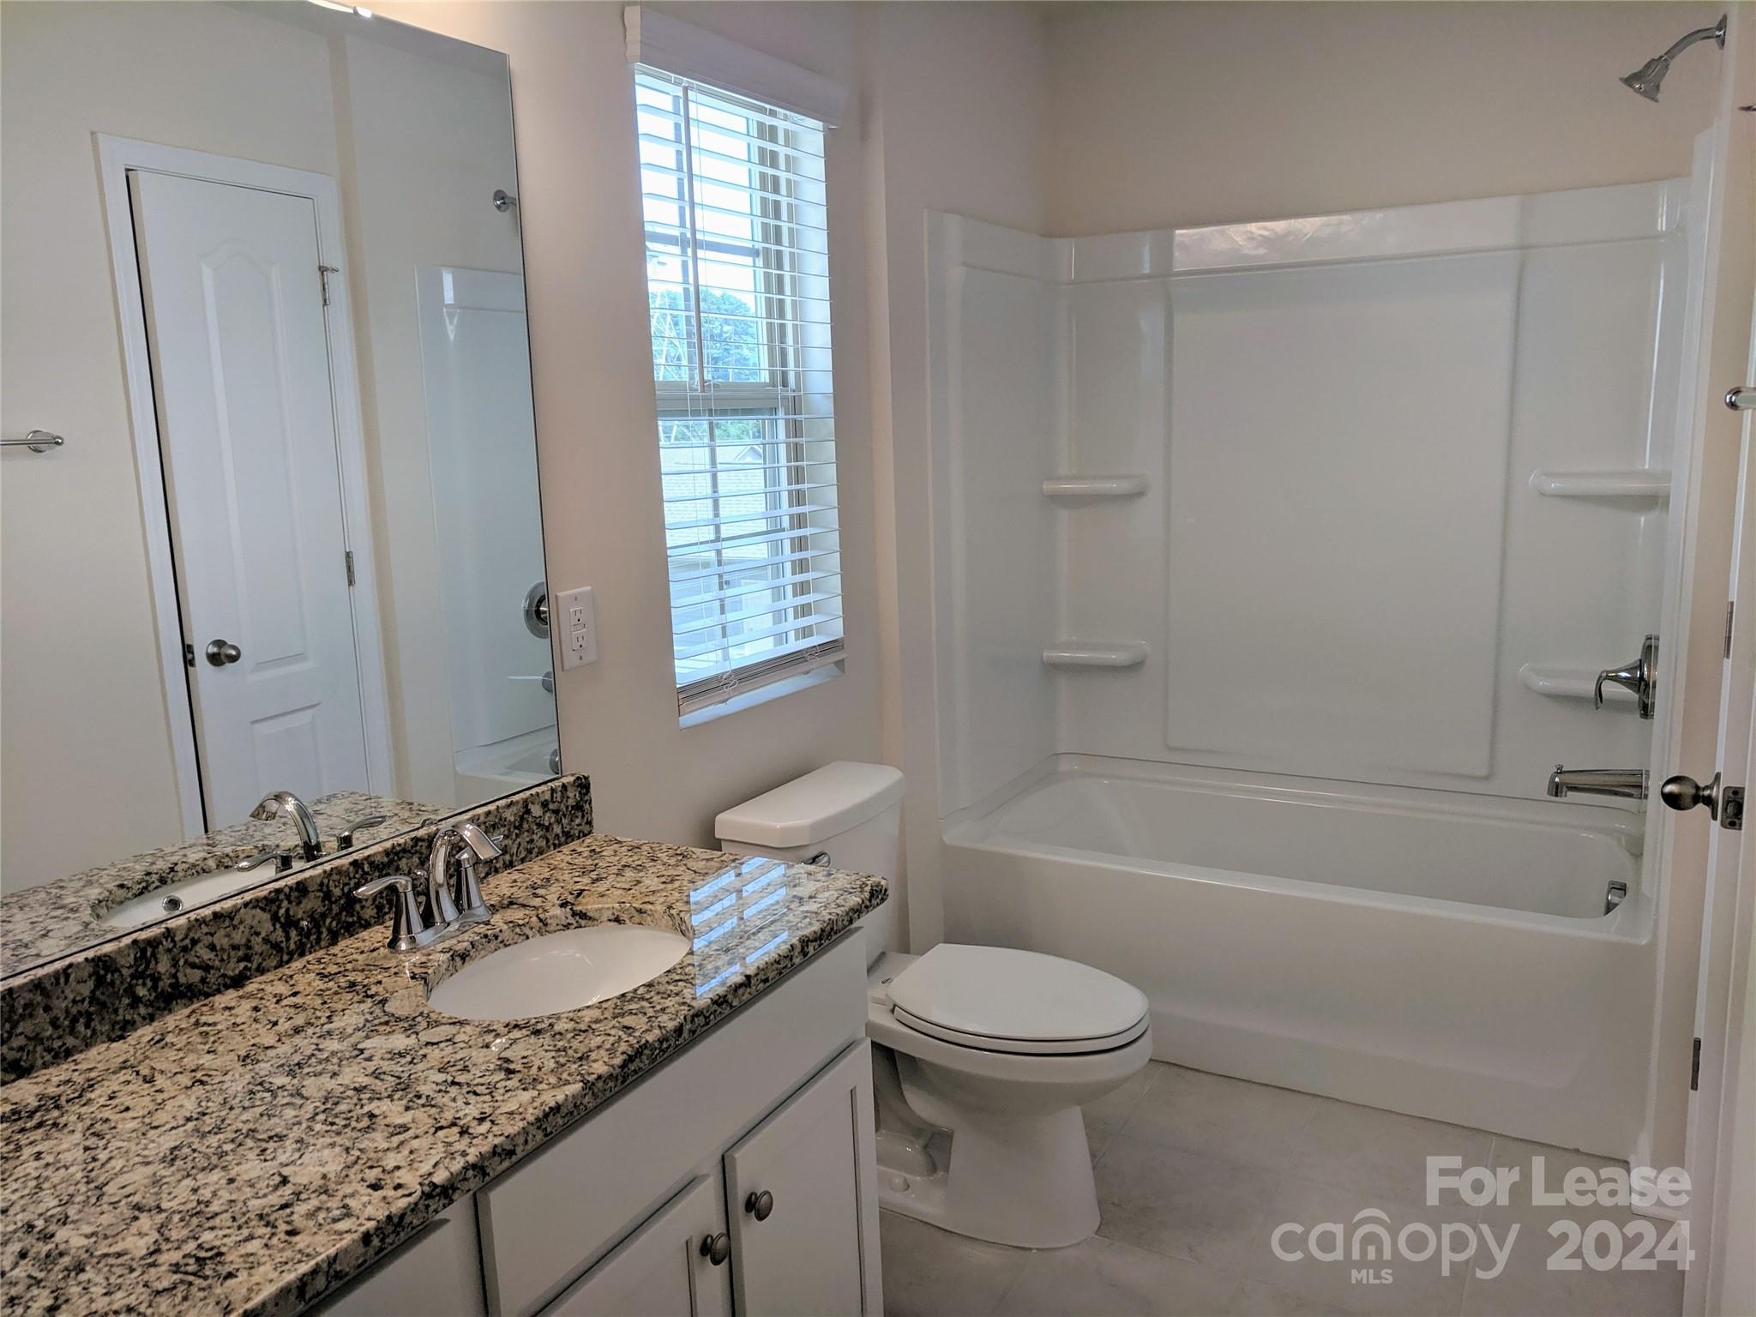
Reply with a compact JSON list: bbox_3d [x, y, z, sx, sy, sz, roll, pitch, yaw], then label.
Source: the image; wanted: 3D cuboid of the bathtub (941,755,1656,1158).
[{"bbox_3d":[0.990,0.614,3.147,1.490,0.485,0.760,4,12,29],"label":"bathtub"}]

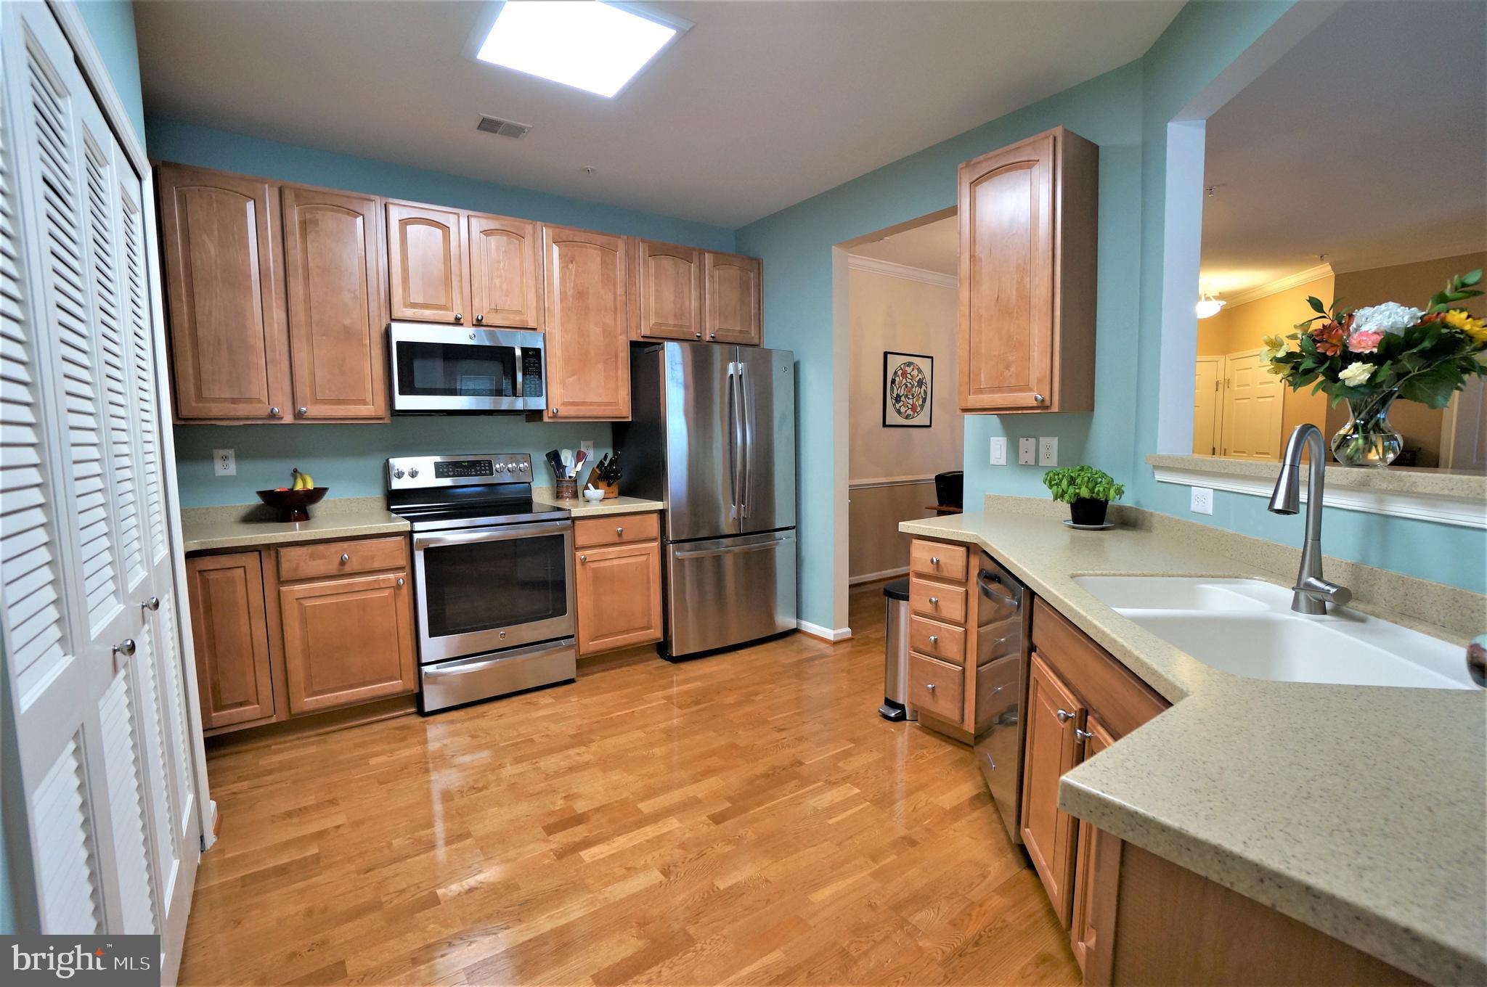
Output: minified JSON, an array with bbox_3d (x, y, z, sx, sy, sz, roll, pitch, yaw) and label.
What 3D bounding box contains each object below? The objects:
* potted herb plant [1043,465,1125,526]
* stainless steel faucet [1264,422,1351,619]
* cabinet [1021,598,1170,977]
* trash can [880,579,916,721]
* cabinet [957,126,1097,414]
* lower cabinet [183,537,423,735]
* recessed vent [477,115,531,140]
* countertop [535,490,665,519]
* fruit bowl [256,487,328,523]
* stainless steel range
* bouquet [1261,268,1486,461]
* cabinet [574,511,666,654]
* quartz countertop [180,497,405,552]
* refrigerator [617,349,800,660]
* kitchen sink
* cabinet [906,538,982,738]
[{"bbox_3d":[1.385,0.008,2.538,0.285,0.240,0.260,-1,6,0],"label":"potted herb plant"},{"bbox_3d":[1.161,0.059,1.260,0.250,0.406,0.090,-5,7,-33],"label":"stainless steel faucet"},{"bbox_3d":[1.054,0.695,1.347,0.620,0.800,0.850,0,6,10],"label":"cabinet"},{"bbox_3d":[0.795,0.724,2.897,0.340,0.575,0.260,-5,6,-36],"label":"trash can"},{"bbox_3d":[1.277,-0.929,2.805,0.335,1.110,0.460,-5,7,-39],"label":"cabinet"},{"bbox_3d":[-2.065,0.585,2.976,0.810,0.800,0.630,-4,7,-32],"label":"lower cabinet"},{"bbox_3d":[-1.137,-1.714,2.918,0.235,0.025,0.165,-4,7,-32],"label":"recessed vent"},{"bbox_3d":[-0.884,0.028,3.733,0.545,0.125,0.640,-5,6,-33],"label":"countertop"},{"bbox_3d":[-2.218,0.070,3.056,0.300,0.150,0.300,-5,6,-33],"label":"fruit bowl"},{"bbox_3d":[-1.415,0.415,3.354,0.760,1.200,0.730,-5,6,-33],"label":"stainless steel range"},{"bbox_3d":[1.508,-0.292,1.460,0.340,0.460,0.385,0,5,9],"label":"bouquet"},{"bbox_3d":[-0.854,0.489,3.741,0.520,0.800,0.630,-4,7,-32],"label":"cabinet"},{"bbox_3d":[-2.118,0.123,2.969,0.830,0.127,0.640,-5,6,-33],"label":"quartz countertop"},{"bbox_3d":[-0.212,0.024,3.985,0.910,1.800,0.780,-4,7,-32],"label":"refrigerator"},{"bbox_3d":[1.026,0.349,1.252,0.505,0.210,0.740,0,5,9],"label":"kitchen sink"},{"bbox_3d":[1.049,0.560,2.704,0.610,0.800,0.315,-5,7,-36],"label":"cabinet"}]

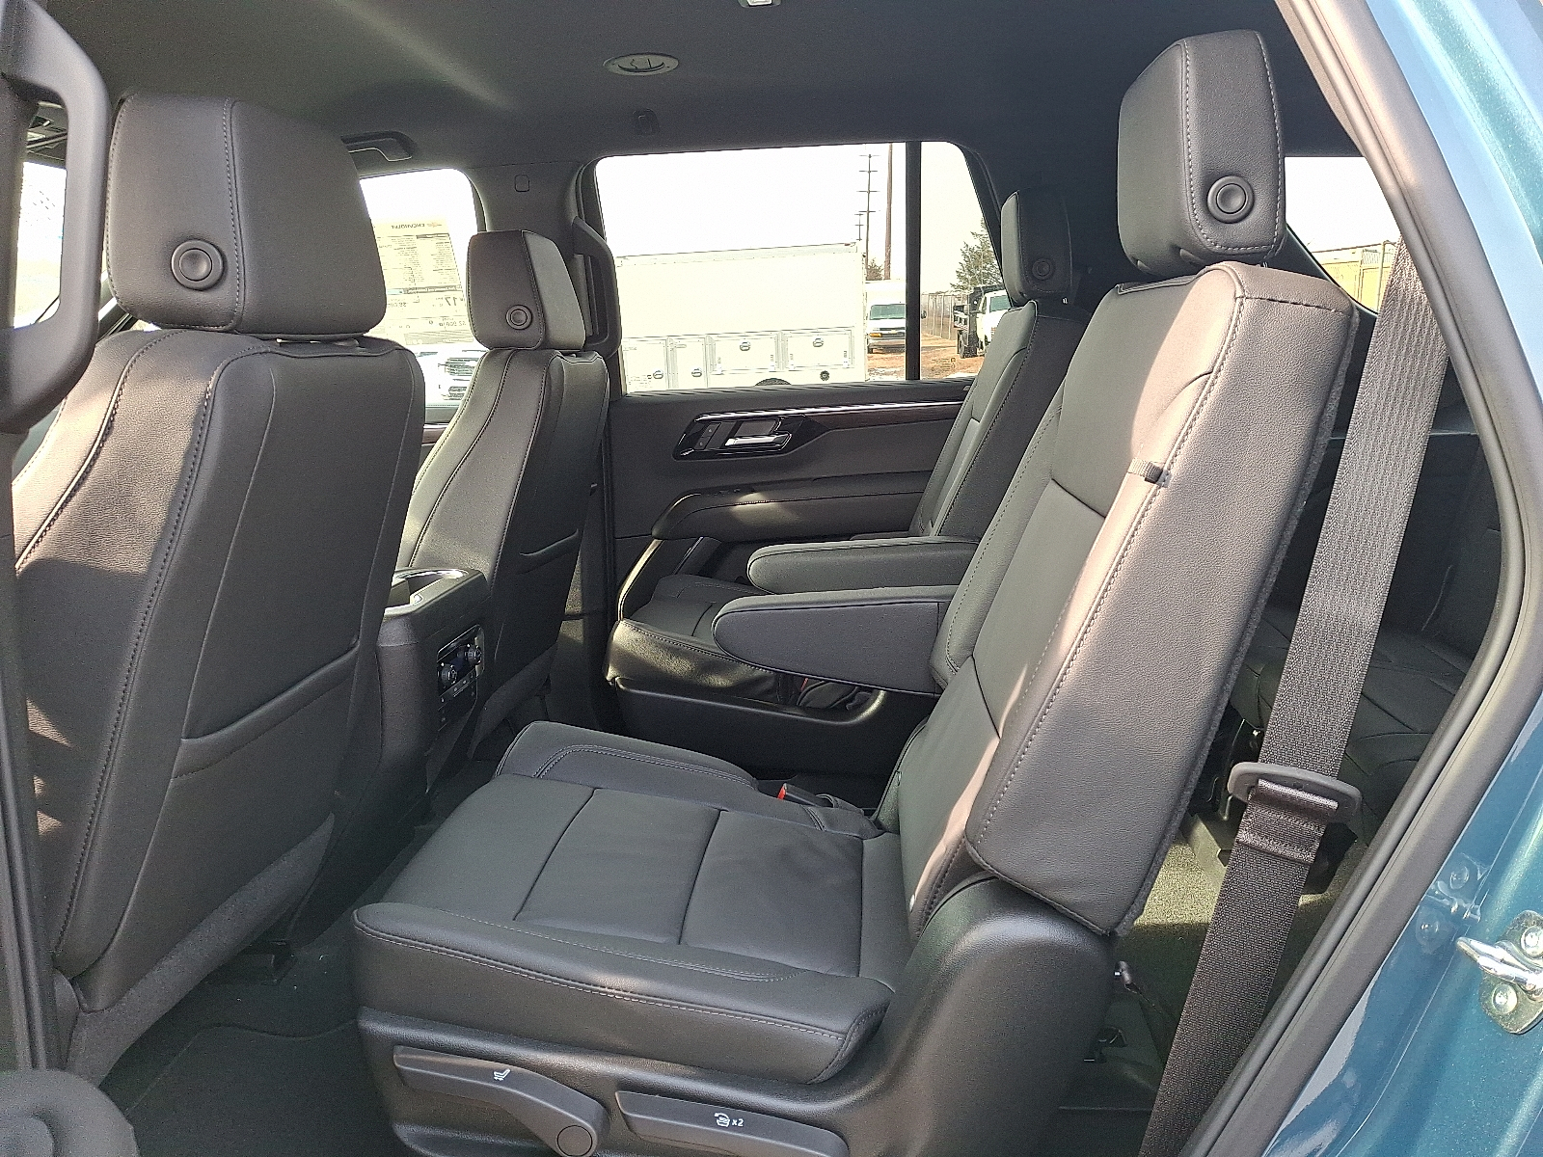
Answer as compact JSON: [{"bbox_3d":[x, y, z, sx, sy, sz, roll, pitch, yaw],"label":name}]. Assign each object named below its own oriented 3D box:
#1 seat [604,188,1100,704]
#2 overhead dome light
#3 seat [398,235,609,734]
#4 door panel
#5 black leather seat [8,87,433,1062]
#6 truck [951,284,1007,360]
[{"bbox_3d":[0.117,-0.144,1.891,0.760,0.920,0.560,-2,12,5],"label":"seat"},{"bbox_3d":[-0.195,-0.771,1.672,0.115,0.022,0.115,-2,12,5],"label":"overhead dome light"},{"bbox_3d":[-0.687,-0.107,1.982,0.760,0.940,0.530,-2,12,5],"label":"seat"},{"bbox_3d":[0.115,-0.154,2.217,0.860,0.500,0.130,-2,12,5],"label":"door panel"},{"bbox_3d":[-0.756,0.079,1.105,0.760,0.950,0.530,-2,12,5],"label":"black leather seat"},{"bbox_3d":[7.872,-8.777,38.000,2.300,2.450,6.300,-3,12,-3],"label":"truck"}]

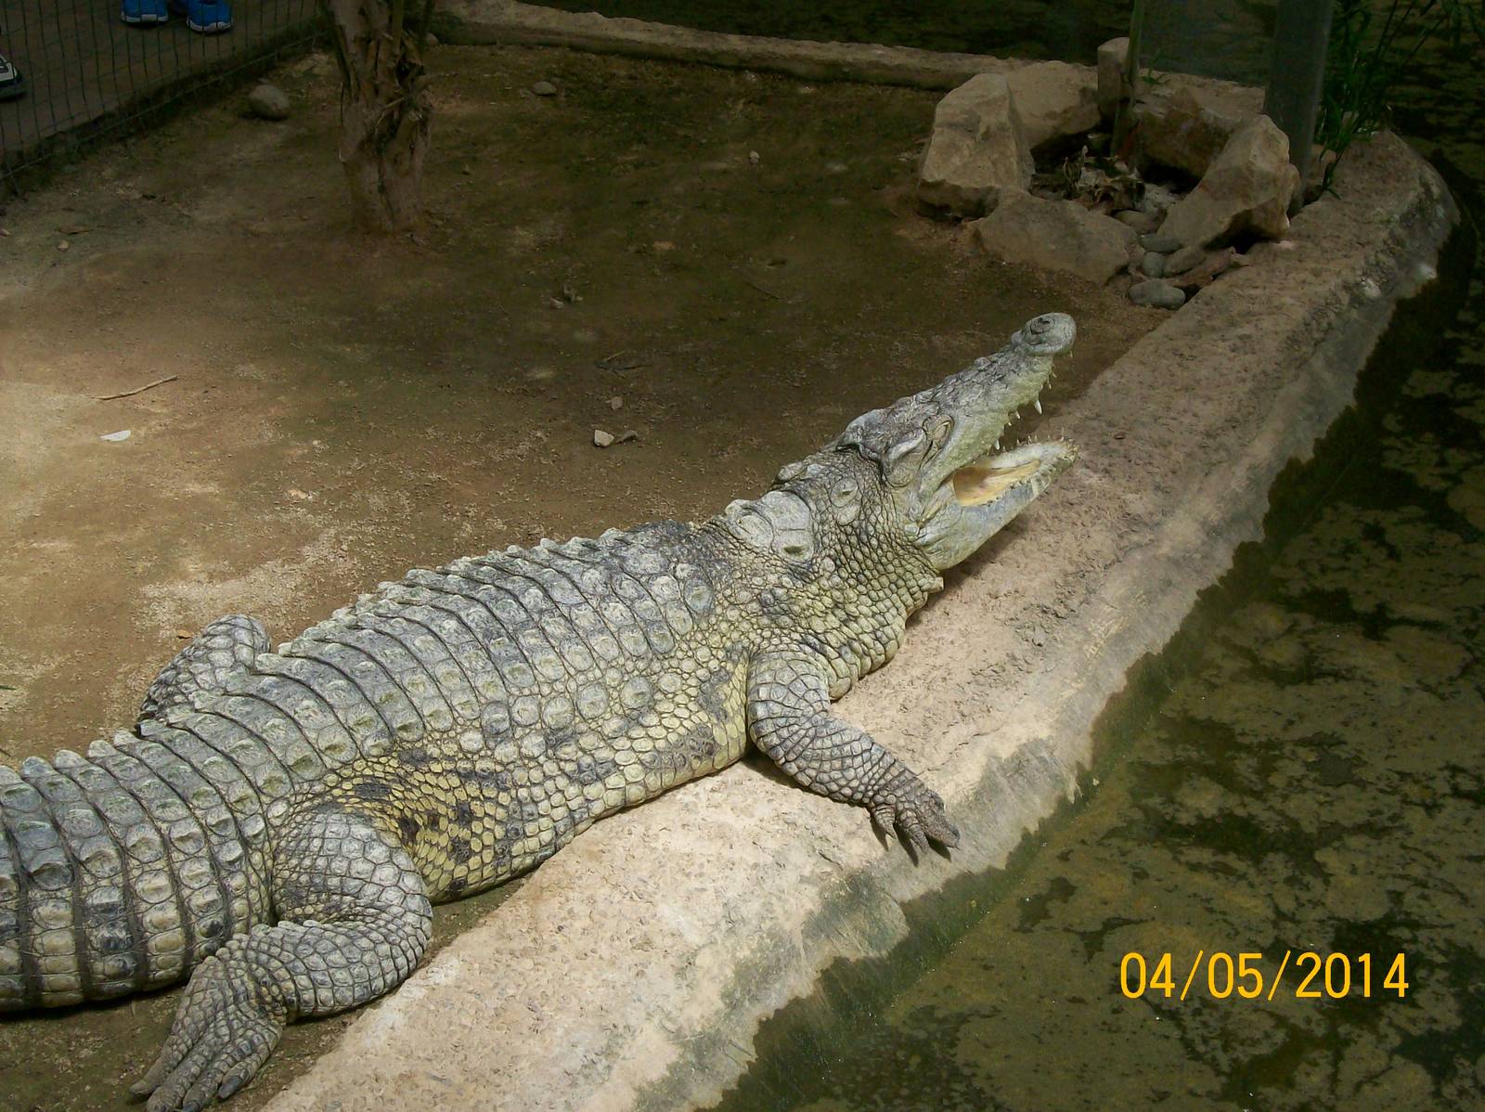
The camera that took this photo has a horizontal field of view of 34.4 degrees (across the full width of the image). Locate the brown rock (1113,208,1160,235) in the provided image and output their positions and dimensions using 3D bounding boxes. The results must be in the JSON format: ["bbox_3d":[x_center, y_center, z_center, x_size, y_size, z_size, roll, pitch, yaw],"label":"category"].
[{"bbox_3d":[0.727,-0.616,4.423,0.080,0.045,0.060,4,30,9],"label":"brown rock"}]

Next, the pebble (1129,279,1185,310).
[{"bbox_3d":[0.718,-0.454,4.155,0.100,0.047,0.068,3,30,7],"label":"pebble"}]

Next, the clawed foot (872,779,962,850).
[{"bbox_3d":[0.200,0.301,2.785,0.080,0.050,0.112,-20,35,-31],"label":"clawed foot"}]

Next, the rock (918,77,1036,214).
[{"bbox_3d":[0.440,-0.771,4.513,0.205,0.250,0.150,5,30,10],"label":"rock"}]

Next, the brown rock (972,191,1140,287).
[{"bbox_3d":[0.556,-0.569,4.287,0.290,0.120,0.150,17,34,27],"label":"brown rock"}]

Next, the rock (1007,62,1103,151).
[{"bbox_3d":[0.620,-0.901,4.801,0.190,0.150,0.180,-4,30,-7],"label":"rock"}]

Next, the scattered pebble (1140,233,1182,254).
[{"bbox_3d":[0.756,-0.565,4.342,0.077,0.035,0.050,-1,29,0],"label":"scattered pebble"}]

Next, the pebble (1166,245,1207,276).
[{"bbox_3d":[0.787,-0.524,4.260,0.080,0.045,0.052,-22,36,-32],"label":"pebble"}]

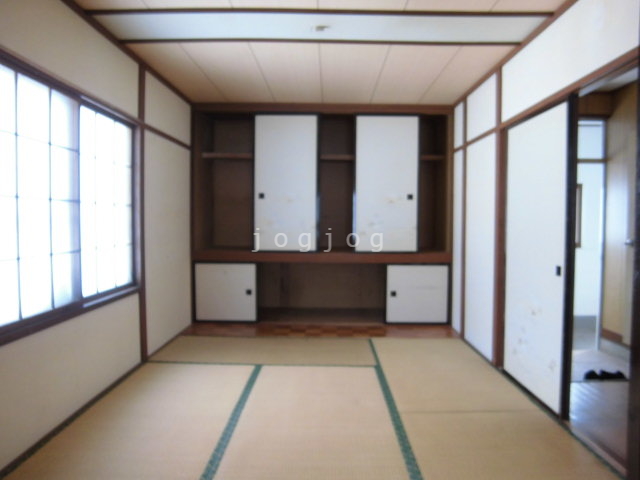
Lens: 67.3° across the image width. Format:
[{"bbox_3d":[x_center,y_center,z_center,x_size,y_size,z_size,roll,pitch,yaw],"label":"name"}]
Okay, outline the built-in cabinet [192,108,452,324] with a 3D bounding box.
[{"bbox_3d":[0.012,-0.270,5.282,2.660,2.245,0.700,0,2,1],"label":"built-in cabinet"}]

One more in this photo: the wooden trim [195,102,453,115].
[{"bbox_3d":[0.030,-1.359,5.005,2.678,0.095,0.060,0,2,1],"label":"wooden trim"}]

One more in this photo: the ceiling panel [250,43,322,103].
[{"bbox_3d":[-0.231,-1.379,4.133,0.479,0.025,1.706,0,2,1],"label":"ceiling panel"}]

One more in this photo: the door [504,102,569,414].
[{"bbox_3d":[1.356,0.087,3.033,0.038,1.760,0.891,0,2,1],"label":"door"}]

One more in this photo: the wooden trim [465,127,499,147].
[{"bbox_3d":[1.337,-0.858,3.975,0.028,0.036,0.799,0,2,1],"label":"wooden trim"}]

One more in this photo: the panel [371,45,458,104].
[{"bbox_3d":[0.743,-1.374,4.116,0.485,0.025,1.706,0,2,1],"label":"panel"}]

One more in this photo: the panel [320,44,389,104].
[{"bbox_3d":[0.255,-1.377,4.125,0.491,0.025,1.706,0,2,1],"label":"panel"}]

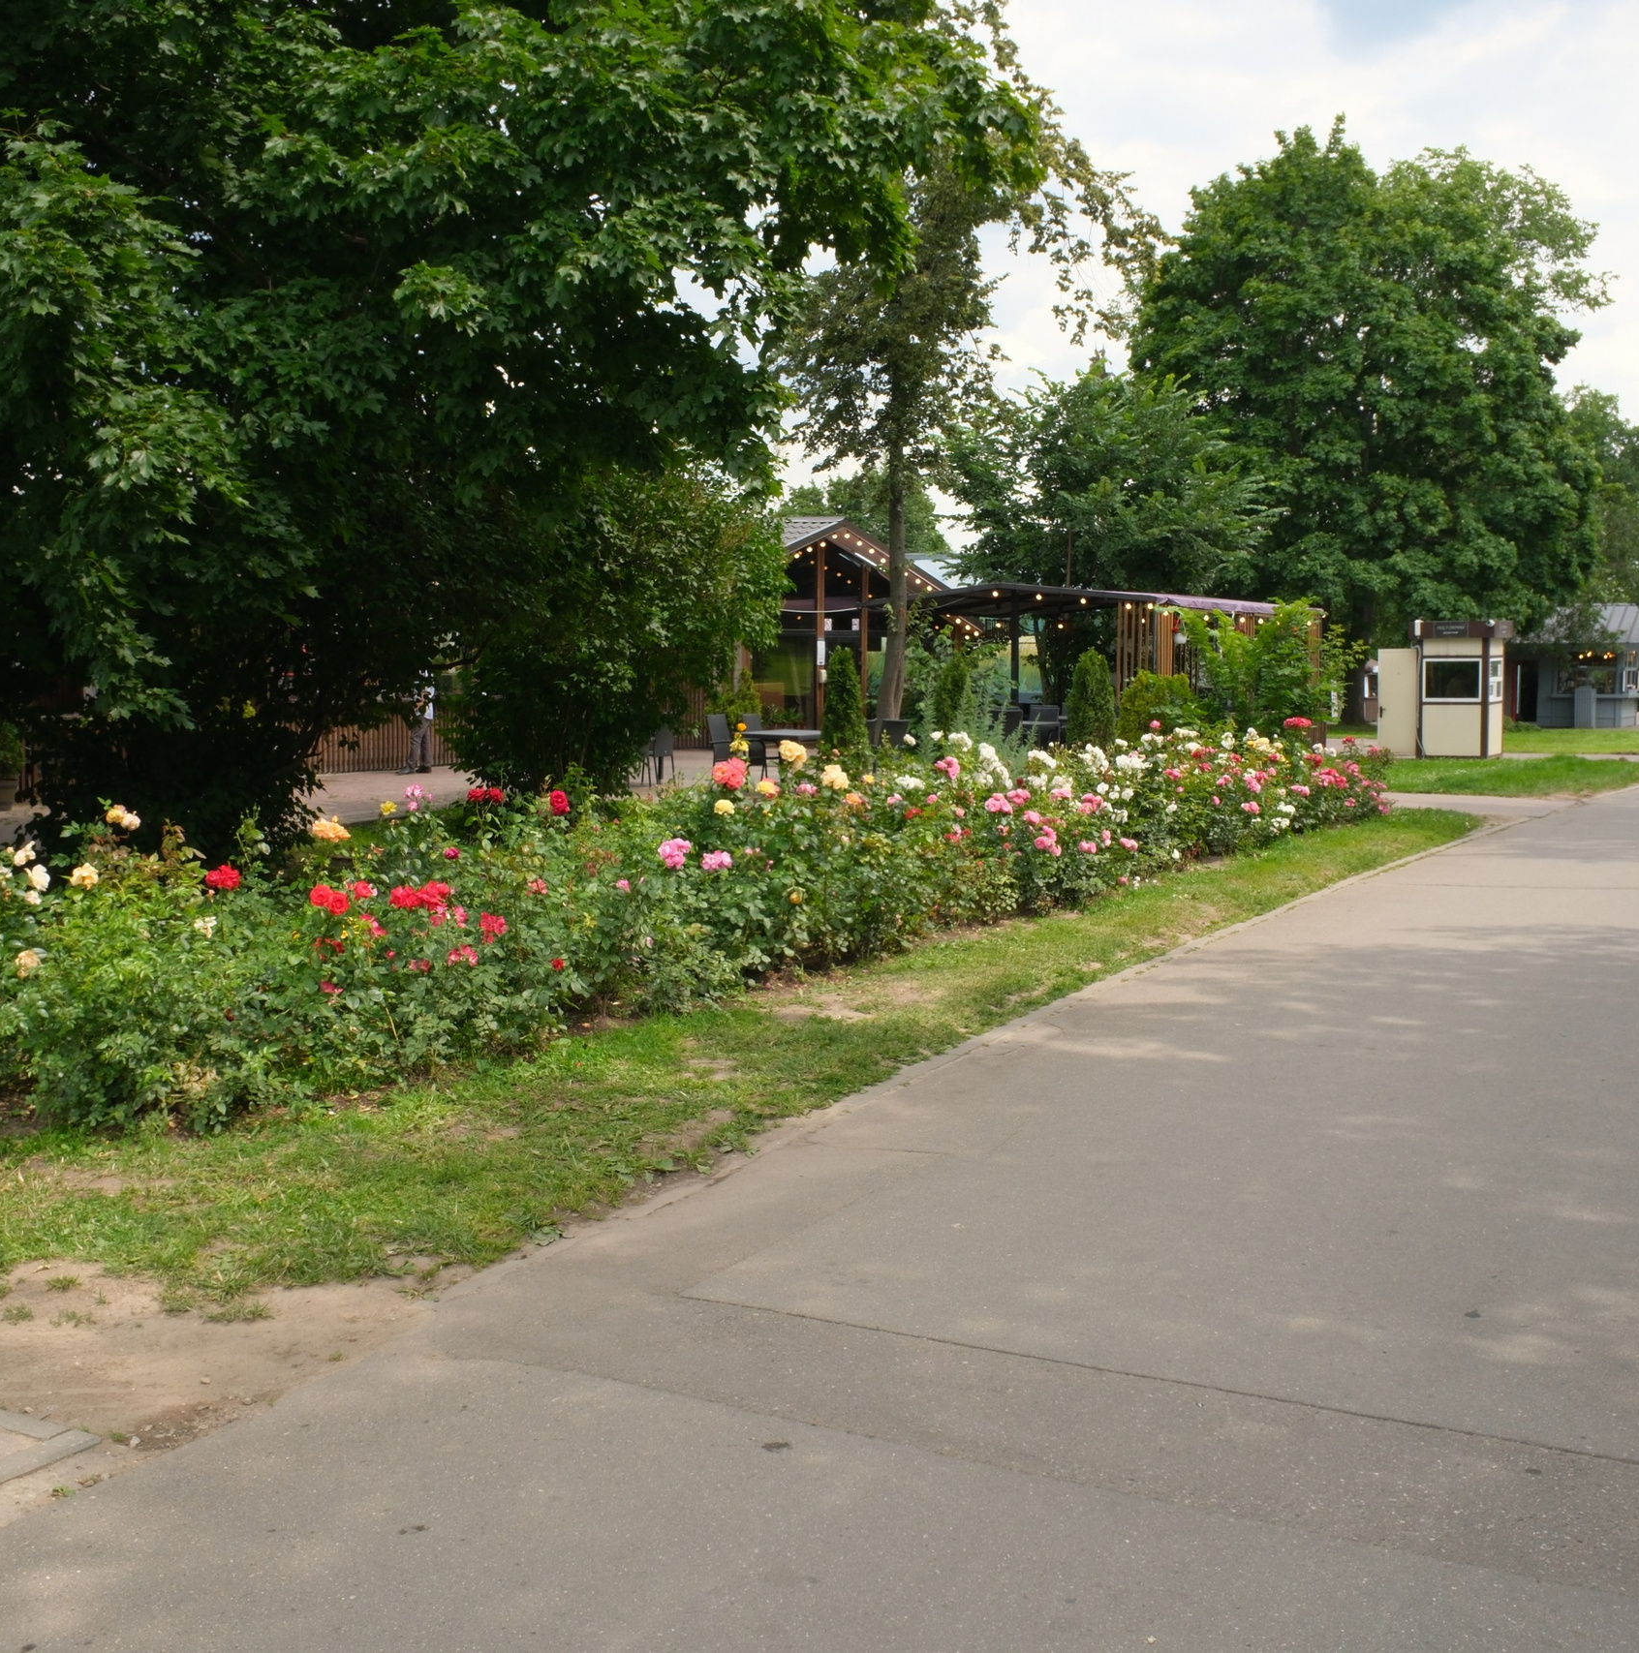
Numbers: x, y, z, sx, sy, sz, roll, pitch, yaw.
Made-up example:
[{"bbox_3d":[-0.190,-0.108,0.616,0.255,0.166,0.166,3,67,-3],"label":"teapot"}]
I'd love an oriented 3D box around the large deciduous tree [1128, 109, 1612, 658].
[{"bbox_3d":[15.210,-10.872,51.500,12.400,16.300,12.200,2,5,28],"label":"large deciduous tree"}]

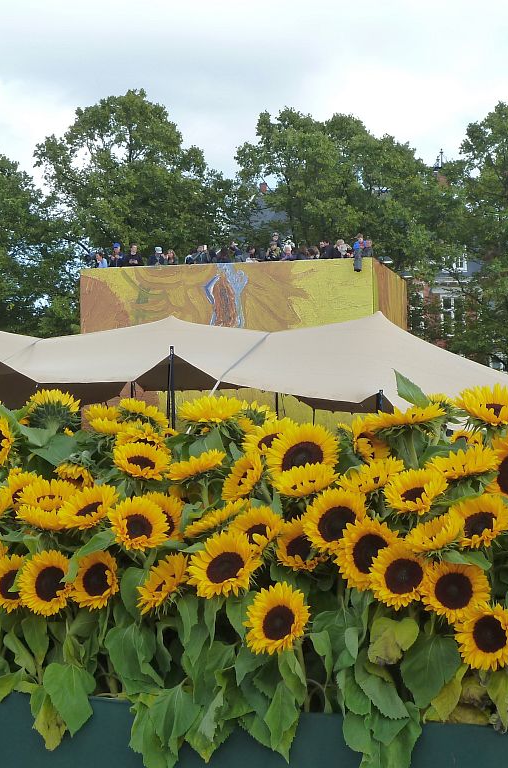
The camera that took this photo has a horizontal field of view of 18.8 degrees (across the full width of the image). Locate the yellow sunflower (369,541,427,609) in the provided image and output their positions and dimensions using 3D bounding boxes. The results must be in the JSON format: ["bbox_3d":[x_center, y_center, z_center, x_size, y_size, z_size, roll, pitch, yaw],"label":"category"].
[{"bbox_3d":[0.315,0.419,3.380,0.135,0.148,0.055,-1,-11,17],"label":"yellow sunflower"}]

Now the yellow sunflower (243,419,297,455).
[{"bbox_3d":[0.043,0.128,3.600,0.140,0.140,0.060,-1,-43,19],"label":"yellow sunflower"}]

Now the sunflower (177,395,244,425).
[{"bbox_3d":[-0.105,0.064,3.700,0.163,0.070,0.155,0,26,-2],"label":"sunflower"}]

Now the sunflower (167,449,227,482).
[{"bbox_3d":[-0.129,0.183,3.450,0.134,0.050,0.134,-26,7,-21],"label":"sunflower"}]

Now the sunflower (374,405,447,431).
[{"bbox_3d":[0.308,0.066,3.050,0.150,0.060,0.150,-1,27,18],"label":"sunflower"}]

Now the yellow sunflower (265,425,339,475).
[{"bbox_3d":[0.097,0.154,3.220,0.152,0.145,0.055,0,-28,5],"label":"yellow sunflower"}]

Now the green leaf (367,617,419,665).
[{"bbox_3d":[0.304,0.564,3.380,0.115,0.110,0.050,0,-27,5],"label":"green leaf"}]

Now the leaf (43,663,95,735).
[{"bbox_3d":[-0.392,0.667,3.250,0.110,0.155,0.035,-1,-2,6],"label":"leaf"}]

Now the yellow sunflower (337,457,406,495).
[{"bbox_3d":[0.256,0.202,3.350,0.145,0.060,0.145,-1,31,28],"label":"yellow sunflower"}]

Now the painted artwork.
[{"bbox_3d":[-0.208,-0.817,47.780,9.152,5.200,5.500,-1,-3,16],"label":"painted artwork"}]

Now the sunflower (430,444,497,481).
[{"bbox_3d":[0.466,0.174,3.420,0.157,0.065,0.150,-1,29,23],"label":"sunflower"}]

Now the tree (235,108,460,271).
[{"bbox_3d":[3.728,-3.459,61.663,8.800,14.500,7.500,0,-3,0],"label":"tree"}]

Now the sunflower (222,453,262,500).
[{"bbox_3d":[-0.028,0.223,3.700,0.125,0.125,0.055,-3,-22,46],"label":"sunflower"}]

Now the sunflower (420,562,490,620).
[{"bbox_3d":[0.436,0.447,3.330,0.150,0.142,0.055,0,-8,-1],"label":"sunflower"}]

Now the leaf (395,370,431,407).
[{"bbox_3d":[0.321,0.013,3.100,0.050,0.115,0.030,-41,0,12],"label":"leaf"}]

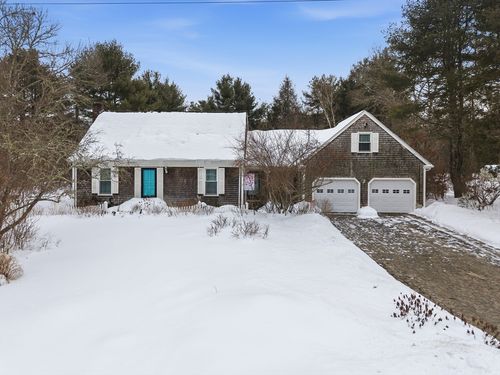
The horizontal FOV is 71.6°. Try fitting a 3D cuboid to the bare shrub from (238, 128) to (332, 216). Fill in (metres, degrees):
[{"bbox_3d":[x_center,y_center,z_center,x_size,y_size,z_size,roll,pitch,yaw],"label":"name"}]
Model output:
[{"bbox_3d":[1.762,-0.868,18.800,4.989,4.663,4.200,0,0,2],"label":"bare shrub"}]

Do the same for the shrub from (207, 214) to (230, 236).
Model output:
[{"bbox_3d":[-1.108,1.337,12.200,0.809,0.774,0.750,0,0,2],"label":"shrub"}]

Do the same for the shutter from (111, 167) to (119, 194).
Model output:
[{"bbox_3d":[-8.501,-0.418,21.800,0.503,1.717,0.060,0,0,2],"label":"shutter"}]

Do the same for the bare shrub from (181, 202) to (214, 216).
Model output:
[{"bbox_3d":[-2.907,1.218,19.200,1.883,0.775,1.200,0,0,2],"label":"bare shrub"}]

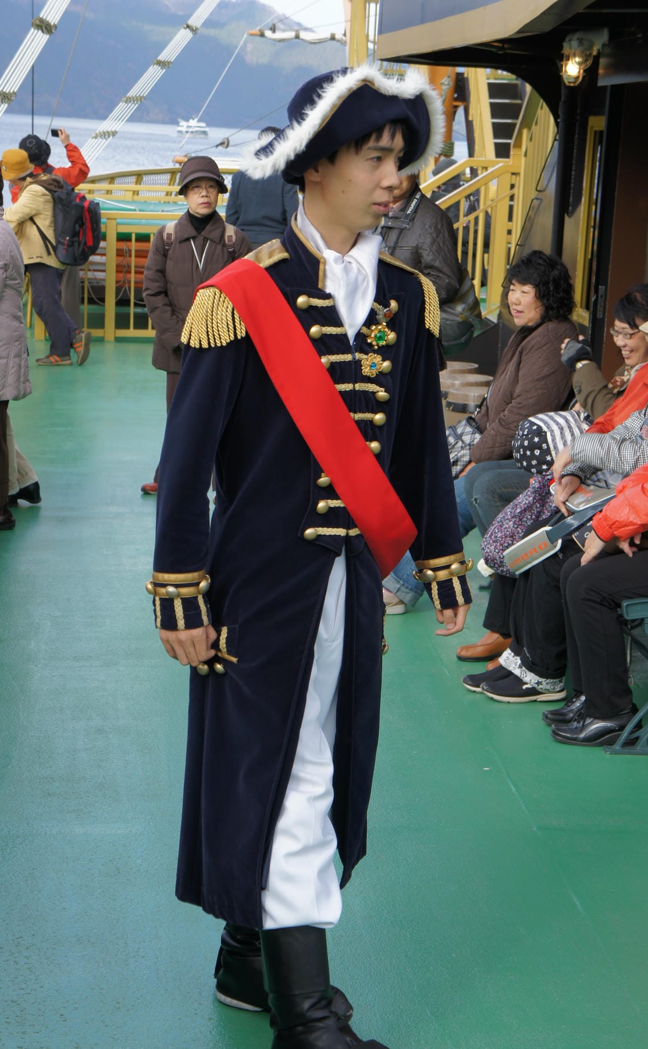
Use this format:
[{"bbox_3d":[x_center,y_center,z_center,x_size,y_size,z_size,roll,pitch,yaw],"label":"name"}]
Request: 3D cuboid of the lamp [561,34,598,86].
[{"bbox_3d":[1.072,-1.948,8.534,0.170,0.230,0.160,1,11,-5],"label":"lamp"}]

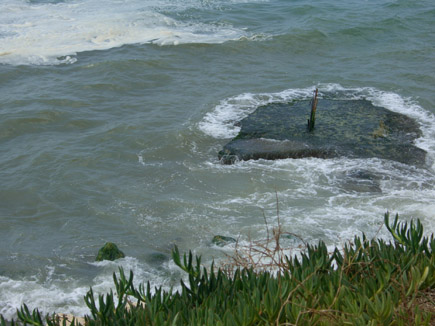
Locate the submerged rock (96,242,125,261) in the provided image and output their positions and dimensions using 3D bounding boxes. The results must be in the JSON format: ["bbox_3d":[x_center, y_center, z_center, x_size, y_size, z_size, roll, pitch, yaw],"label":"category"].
[{"bbox_3d":[-1.659,1.371,22.371,0.434,0.360,0.400,0,20,0],"label":"submerged rock"}]

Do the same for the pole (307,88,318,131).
[{"bbox_3d":[1.830,-1.001,27.239,0.100,0.853,0.085,5,20,-2],"label":"pole"}]

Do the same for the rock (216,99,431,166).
[{"bbox_3d":[1.918,-0.519,27.829,3.800,0.500,3.363,0,20,0],"label":"rock"}]

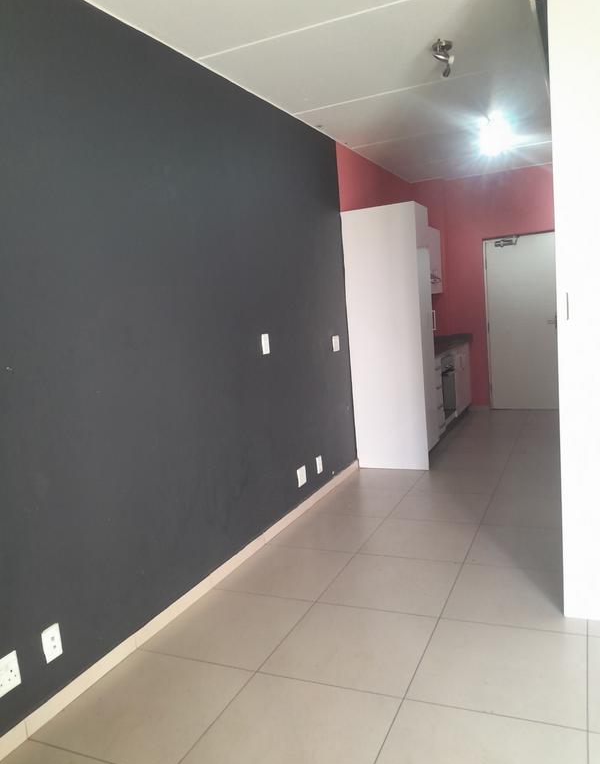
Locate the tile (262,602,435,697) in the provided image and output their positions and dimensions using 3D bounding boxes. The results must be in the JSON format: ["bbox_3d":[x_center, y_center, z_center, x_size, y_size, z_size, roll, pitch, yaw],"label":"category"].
[{"bbox_3d":[0.229,1.128,2.580,0.600,0.010,0.600,-3,7,25],"label":"tile"}]

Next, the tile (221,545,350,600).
[{"bbox_3d":[-0.066,1.069,3.380,0.600,0.010,0.600,-3,7,25],"label":"tile"}]

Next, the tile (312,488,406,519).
[{"bbox_3d":[0.441,0.880,4.424,0.590,0.010,0.590,-2,7,25],"label":"tile"}]

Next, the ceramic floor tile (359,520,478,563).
[{"bbox_3d":[0.735,0.960,3.659,0.600,0.010,0.600,-3,7,25],"label":"ceramic floor tile"}]

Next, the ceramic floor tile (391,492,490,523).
[{"bbox_3d":[0.987,0.875,4.199,0.600,0.010,0.600,-3,7,25],"label":"ceramic floor tile"}]

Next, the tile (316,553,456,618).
[{"bbox_3d":[0.480,1.031,3.091,0.590,0.010,0.590,-2,7,25],"label":"tile"}]

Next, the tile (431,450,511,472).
[{"bbox_3d":[1.493,0.707,5.279,0.600,0.010,0.600,-3,7,25],"label":"tile"}]

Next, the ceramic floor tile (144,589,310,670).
[{"bbox_3d":[-0.319,1.153,2.840,0.600,0.010,0.600,-3,7,25],"label":"ceramic floor tile"}]

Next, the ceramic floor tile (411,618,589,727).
[{"bbox_3d":[0.770,1.099,2.297,0.590,0.010,0.590,-2,7,25],"label":"ceramic floor tile"}]

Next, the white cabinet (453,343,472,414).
[{"bbox_3d":[1.811,-0.044,6.697,0.030,0.680,0.840,-2,7,25],"label":"white cabinet"}]

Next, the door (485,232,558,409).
[{"bbox_3d":[2.731,-0.678,7.285,0.840,2.050,0.050,-3,7,25],"label":"door"}]

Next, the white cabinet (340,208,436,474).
[{"bbox_3d":[0.822,-0.379,5.299,0.610,2.220,0.475,-2,7,25],"label":"white cabinet"}]

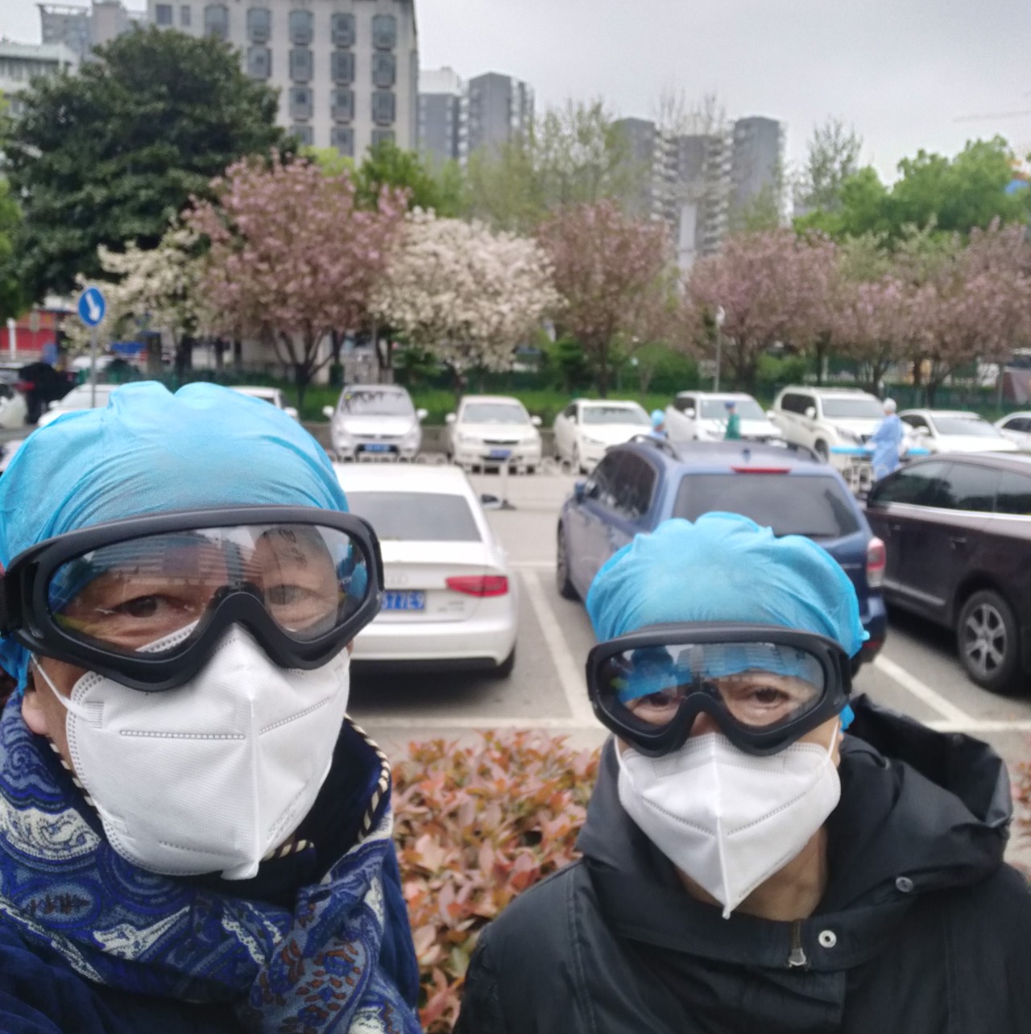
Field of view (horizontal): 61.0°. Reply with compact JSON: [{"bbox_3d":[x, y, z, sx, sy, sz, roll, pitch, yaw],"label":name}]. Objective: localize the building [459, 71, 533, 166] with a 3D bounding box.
[{"bbox_3d":[-4.416,-65.167,194.000,16.500,60.340,17.000,2,11,-2],"label":"building"}]

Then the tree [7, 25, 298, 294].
[{"bbox_3d":[-14.224,-12.044,34.000,11.421,13.860,11.000,1,10,-5],"label":"tree"}]

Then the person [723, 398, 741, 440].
[{"bbox_3d":[3.912,-1.292,15.947,0.400,1.640,0.500,3,10,5],"label":"person"}]

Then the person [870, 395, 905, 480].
[{"bbox_3d":[6.881,-1.401,16.348,0.500,1.650,0.550,4,11,12],"label":"person"}]

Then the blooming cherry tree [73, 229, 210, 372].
[{"bbox_3d":[-11.454,-6.478,27.500,4.399,5.322,4.500,1,10,-5],"label":"blooming cherry tree"}]

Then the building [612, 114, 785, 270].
[{"bbox_3d":[43.321,-67.033,218.000,41.000,58.580,28.000,4,11,10],"label":"building"}]

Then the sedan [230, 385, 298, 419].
[{"bbox_3d":[-5.264,-1.813,17.629,1.780,1.520,4.500,1,11,-7],"label":"sedan"}]

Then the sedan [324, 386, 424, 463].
[{"bbox_3d":[-2.885,-1.875,18.160,1.740,1.620,4.350,0,11,-9],"label":"sedan"}]

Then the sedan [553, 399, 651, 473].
[{"bbox_3d":[1.952,-1.797,19.420,1.800,1.470,4.700,1,10,-5],"label":"sedan"}]

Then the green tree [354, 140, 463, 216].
[{"bbox_3d":[-4.699,-10.568,38.000,5.400,11.170,5.400,1,11,-7],"label":"green tree"}]

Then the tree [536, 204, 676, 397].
[{"bbox_3d":[2.446,-5.842,25.000,4.000,6.260,4.000,3,11,5],"label":"tree"}]

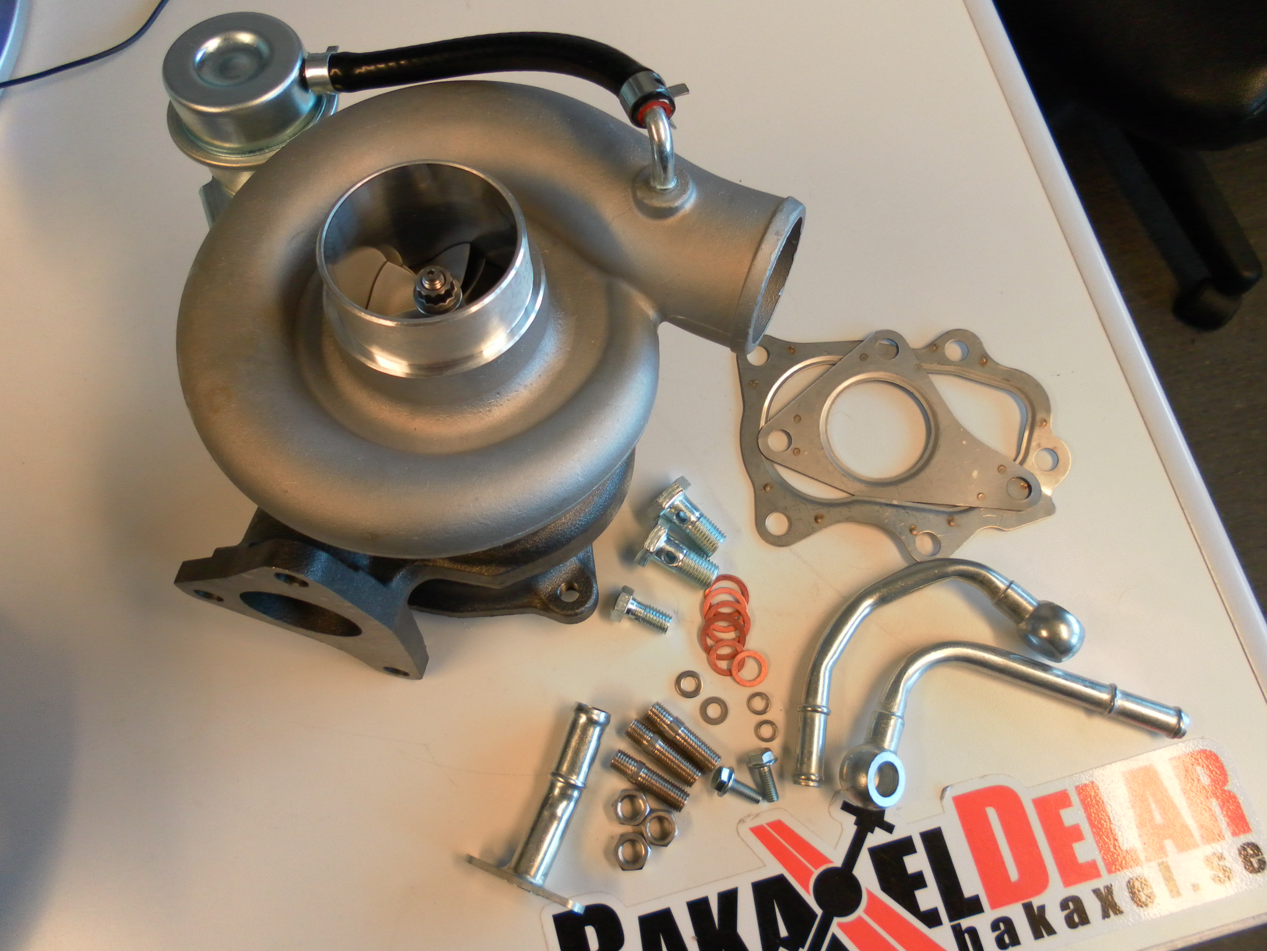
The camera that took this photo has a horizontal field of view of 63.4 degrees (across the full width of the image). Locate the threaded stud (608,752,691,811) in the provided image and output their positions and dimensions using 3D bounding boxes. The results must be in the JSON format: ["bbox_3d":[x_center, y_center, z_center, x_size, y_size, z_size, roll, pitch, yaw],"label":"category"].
[{"bbox_3d":[0.007,0.128,0.429,0.035,0.010,0.010,31,76,10],"label":"threaded stud"}]

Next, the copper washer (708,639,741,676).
[{"bbox_3d":[0.041,0.080,0.447,0.016,0.001,0.016,0,73,1],"label":"copper washer"}]

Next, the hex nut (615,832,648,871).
[{"bbox_3d":[0.000,0.155,0.422,0.016,0.008,0.014,-4,73,0],"label":"hex nut"}]

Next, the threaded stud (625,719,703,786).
[{"bbox_3d":[0.013,0.117,0.432,0.035,0.010,0.010,36,77,11],"label":"threaded stud"}]

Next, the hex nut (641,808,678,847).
[{"bbox_3d":[0.011,0.146,0.425,0.016,0.008,0.014,5,73,2],"label":"hex nut"}]

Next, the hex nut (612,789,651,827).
[{"bbox_3d":[-0.001,0.138,0.427,0.016,0.008,0.014,5,73,2],"label":"hex nut"}]

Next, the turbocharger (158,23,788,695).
[{"bbox_3d":[-0.071,-0.042,0.391,0.245,0.185,0.220,9,73,4],"label":"turbocharger"}]

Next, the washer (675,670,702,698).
[{"bbox_3d":[0.024,0.090,0.445,0.012,0.002,0.012,0,73,1],"label":"washer"}]

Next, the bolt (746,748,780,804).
[{"bbox_3d":[0.056,0.126,0.429,0.013,0.013,0.021,-15,84,-4],"label":"bolt"}]

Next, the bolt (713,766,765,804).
[{"bbox_3d":[0.043,0.131,0.428,0.021,0.013,0.013,29,75,-1],"label":"bolt"}]

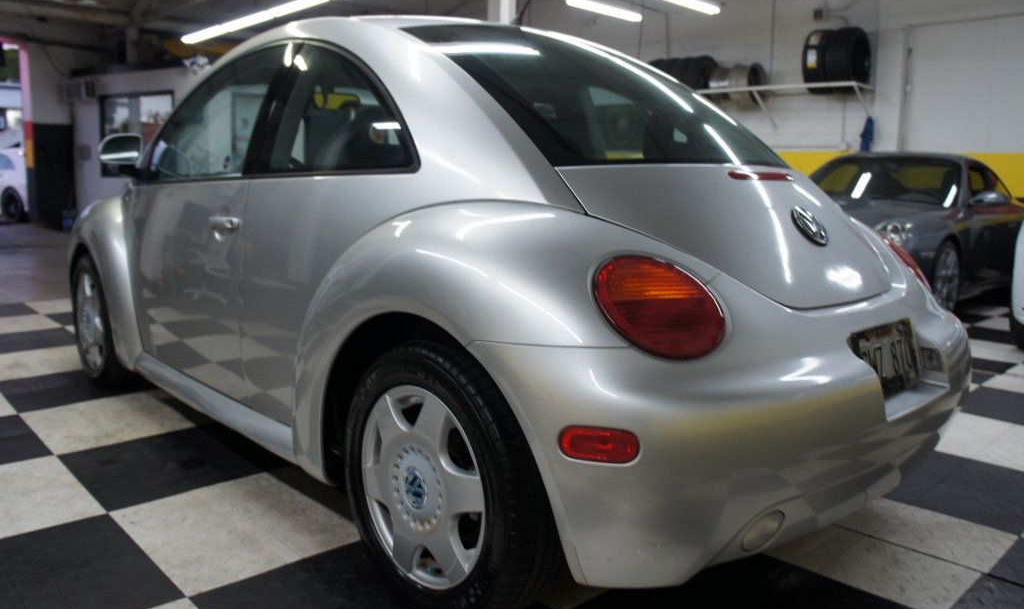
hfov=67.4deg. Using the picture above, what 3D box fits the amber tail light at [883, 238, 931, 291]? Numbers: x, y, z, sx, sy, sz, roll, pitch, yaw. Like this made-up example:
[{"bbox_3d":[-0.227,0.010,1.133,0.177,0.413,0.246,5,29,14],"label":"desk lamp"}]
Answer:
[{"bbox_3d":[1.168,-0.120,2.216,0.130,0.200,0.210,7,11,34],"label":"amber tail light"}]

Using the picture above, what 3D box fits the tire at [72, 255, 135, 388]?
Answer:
[{"bbox_3d":[-1.848,0.047,3.518,0.210,0.625,0.625,-8,13,-42],"label":"tire"}]

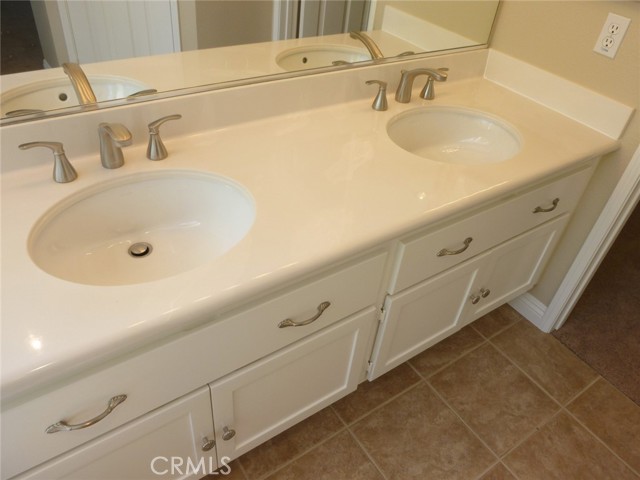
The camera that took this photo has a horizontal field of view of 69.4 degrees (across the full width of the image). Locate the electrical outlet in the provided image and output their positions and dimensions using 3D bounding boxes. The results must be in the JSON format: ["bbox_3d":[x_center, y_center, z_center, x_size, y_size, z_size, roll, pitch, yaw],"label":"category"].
[{"bbox_3d":[0.850,-0.594,1.348,0.012,0.113,0.068,-20,46,-28],"label":"electrical outlet"}]

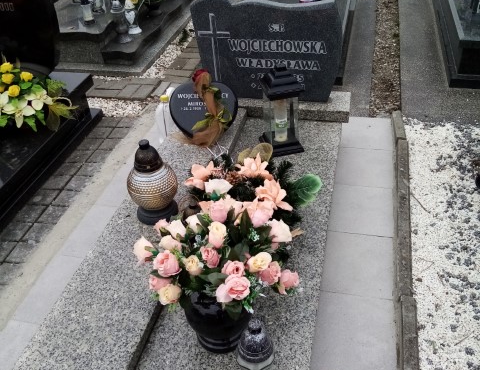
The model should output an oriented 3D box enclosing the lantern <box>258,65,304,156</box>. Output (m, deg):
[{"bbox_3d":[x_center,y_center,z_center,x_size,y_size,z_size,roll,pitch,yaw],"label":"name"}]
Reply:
[{"bbox_3d":[0.170,-0.313,1.956,0.159,0.354,0.159,-11,38,-9],"label":"lantern"}]

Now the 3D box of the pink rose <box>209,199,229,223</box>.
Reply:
[{"bbox_3d":[-0.052,0.064,1.159,0.045,0.053,0.045,-1,22,0],"label":"pink rose"}]

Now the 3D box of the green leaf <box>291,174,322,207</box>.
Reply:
[{"bbox_3d":[0.233,0.019,1.684,0.085,0.060,0.095,-29,43,-29],"label":"green leaf"}]

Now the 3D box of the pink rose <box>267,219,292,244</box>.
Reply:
[{"bbox_3d":[0.099,0.117,1.205,0.062,0.058,0.062,42,11,7],"label":"pink rose"}]

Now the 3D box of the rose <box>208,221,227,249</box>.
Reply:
[{"bbox_3d":[-0.051,0.115,1.092,0.042,0.055,0.042,-1,38,0],"label":"rose"}]

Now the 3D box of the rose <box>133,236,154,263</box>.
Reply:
[{"bbox_3d":[-0.238,0.159,1.185,0.055,0.063,0.056,-52,17,-13],"label":"rose"}]

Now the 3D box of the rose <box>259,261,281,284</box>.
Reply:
[{"bbox_3d":[0.069,0.206,1.120,0.053,0.053,0.053,-17,73,-50],"label":"rose"}]

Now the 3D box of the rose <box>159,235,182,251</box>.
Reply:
[{"bbox_3d":[-0.160,0.137,1.103,0.046,0.048,0.046,-11,39,24],"label":"rose"}]

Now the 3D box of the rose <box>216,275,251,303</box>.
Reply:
[{"bbox_3d":[-0.015,0.233,1.080,0.068,0.056,0.070,-36,80,-27],"label":"rose"}]

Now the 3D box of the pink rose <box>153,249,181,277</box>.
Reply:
[{"bbox_3d":[-0.174,0.186,1.140,0.062,0.061,0.062,-49,36,-13],"label":"pink rose"}]

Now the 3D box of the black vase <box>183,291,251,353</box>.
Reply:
[{"bbox_3d":[-0.065,0.329,1.267,0.175,0.220,0.175,5,37,13],"label":"black vase"}]

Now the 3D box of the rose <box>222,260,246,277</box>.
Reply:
[{"bbox_3d":[-0.014,0.185,1.053,0.046,0.043,0.046,4,54,-6],"label":"rose"}]

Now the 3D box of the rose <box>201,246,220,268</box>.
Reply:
[{"bbox_3d":[-0.068,0.164,1.100,0.047,0.051,0.047,-5,46,-4],"label":"rose"}]

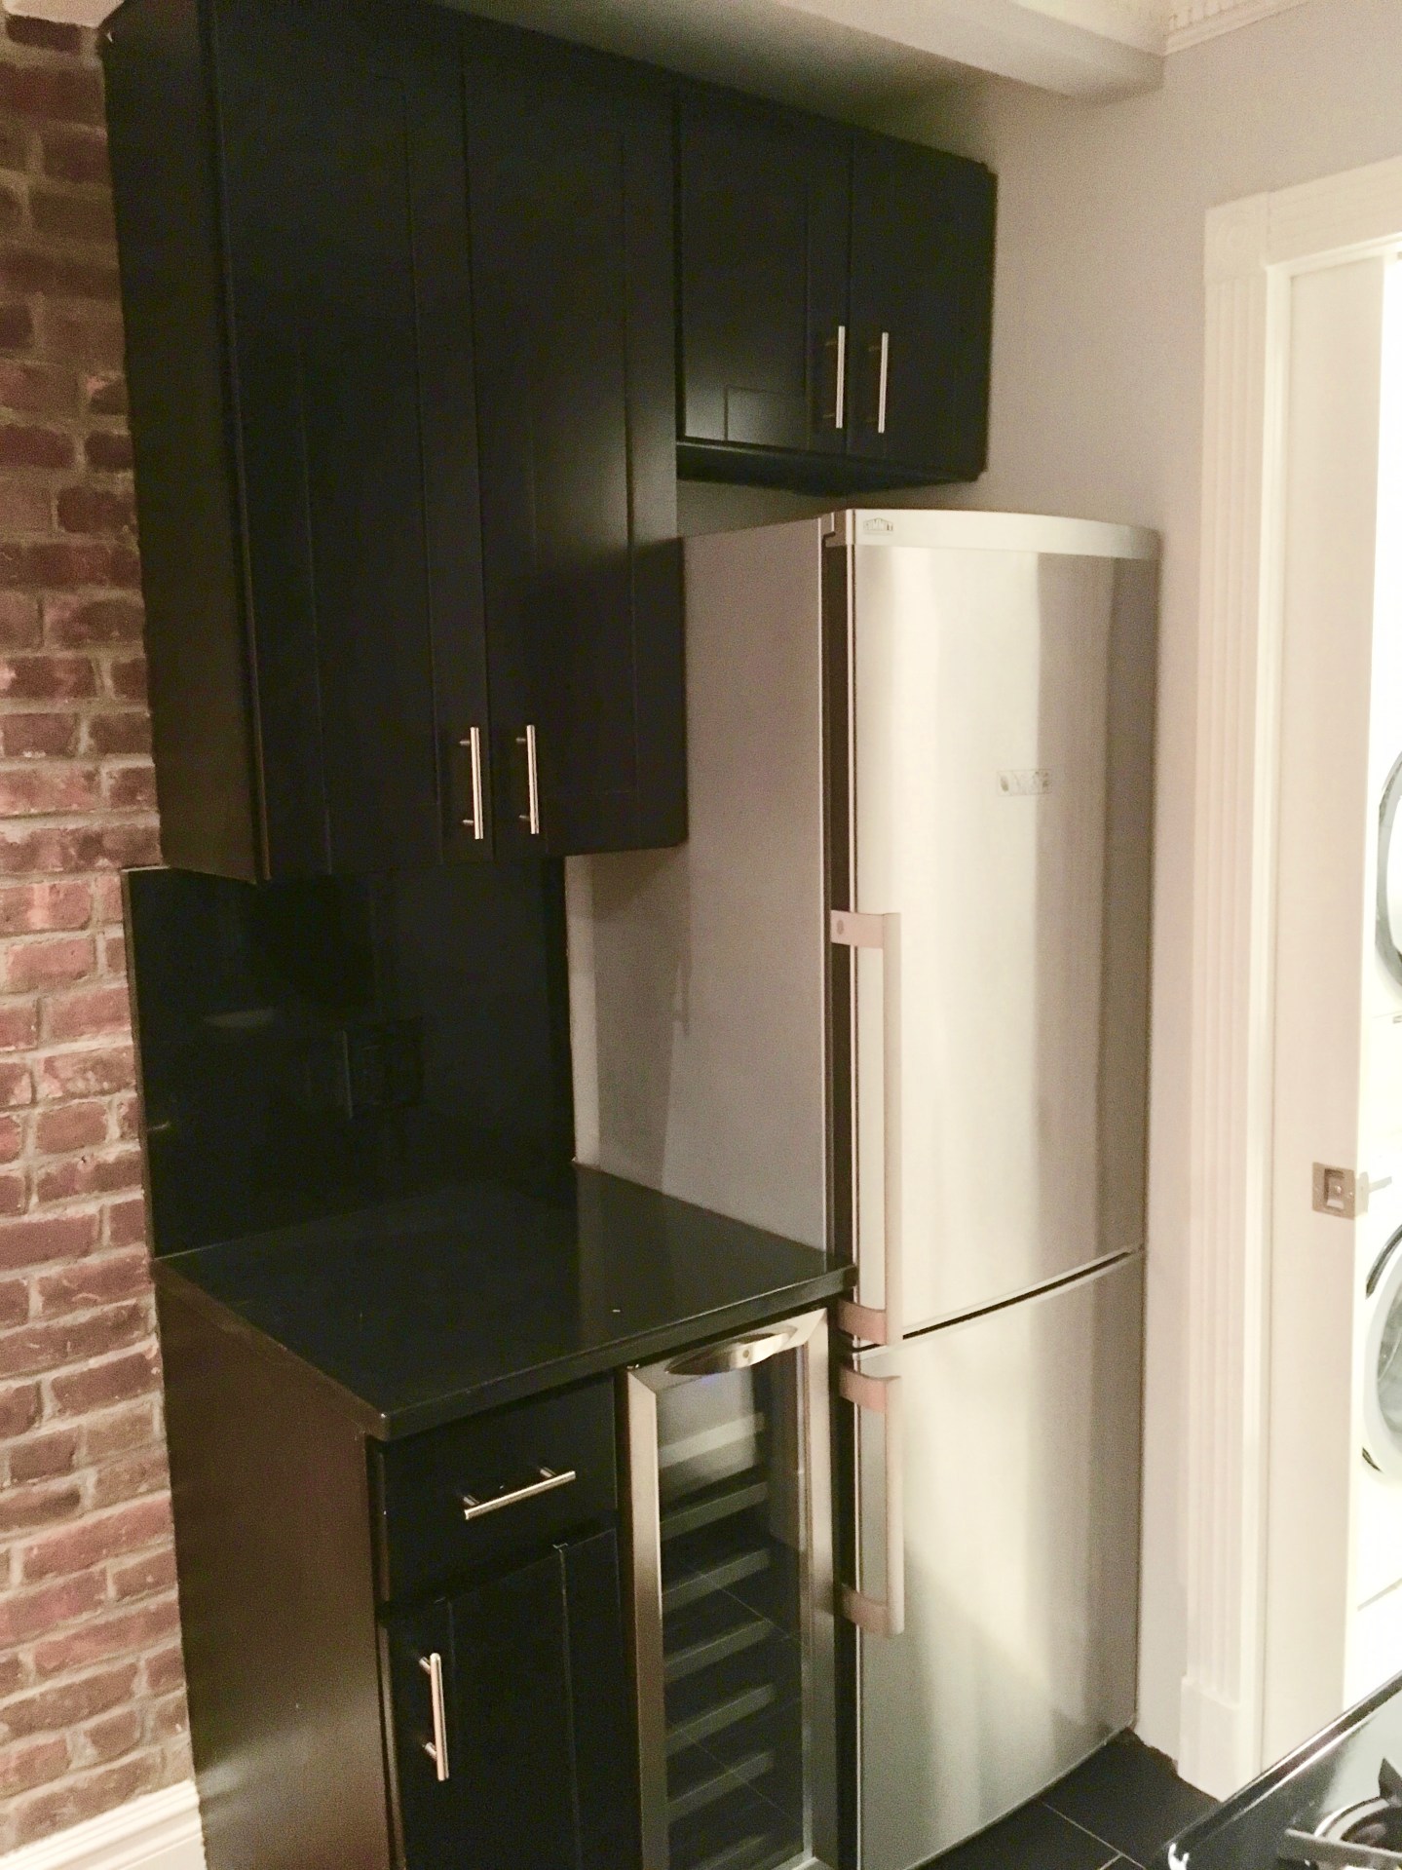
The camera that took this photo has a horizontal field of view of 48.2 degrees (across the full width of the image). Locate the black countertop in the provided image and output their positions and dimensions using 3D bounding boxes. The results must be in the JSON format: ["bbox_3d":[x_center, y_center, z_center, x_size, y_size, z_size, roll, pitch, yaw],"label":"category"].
[{"bbox_3d":[-0.265,0.436,2.026,0.662,0.031,0.645,-7,10,-38],"label":"black countertop"}]

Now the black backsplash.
[{"bbox_3d":[-0.469,0.138,2.236,0.666,0.515,0.022,-7,10,-38],"label":"black backsplash"}]

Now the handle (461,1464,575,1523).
[{"bbox_3d":[-0.198,0.595,1.677,0.138,0.011,0.034,-7,10,-38],"label":"handle"}]

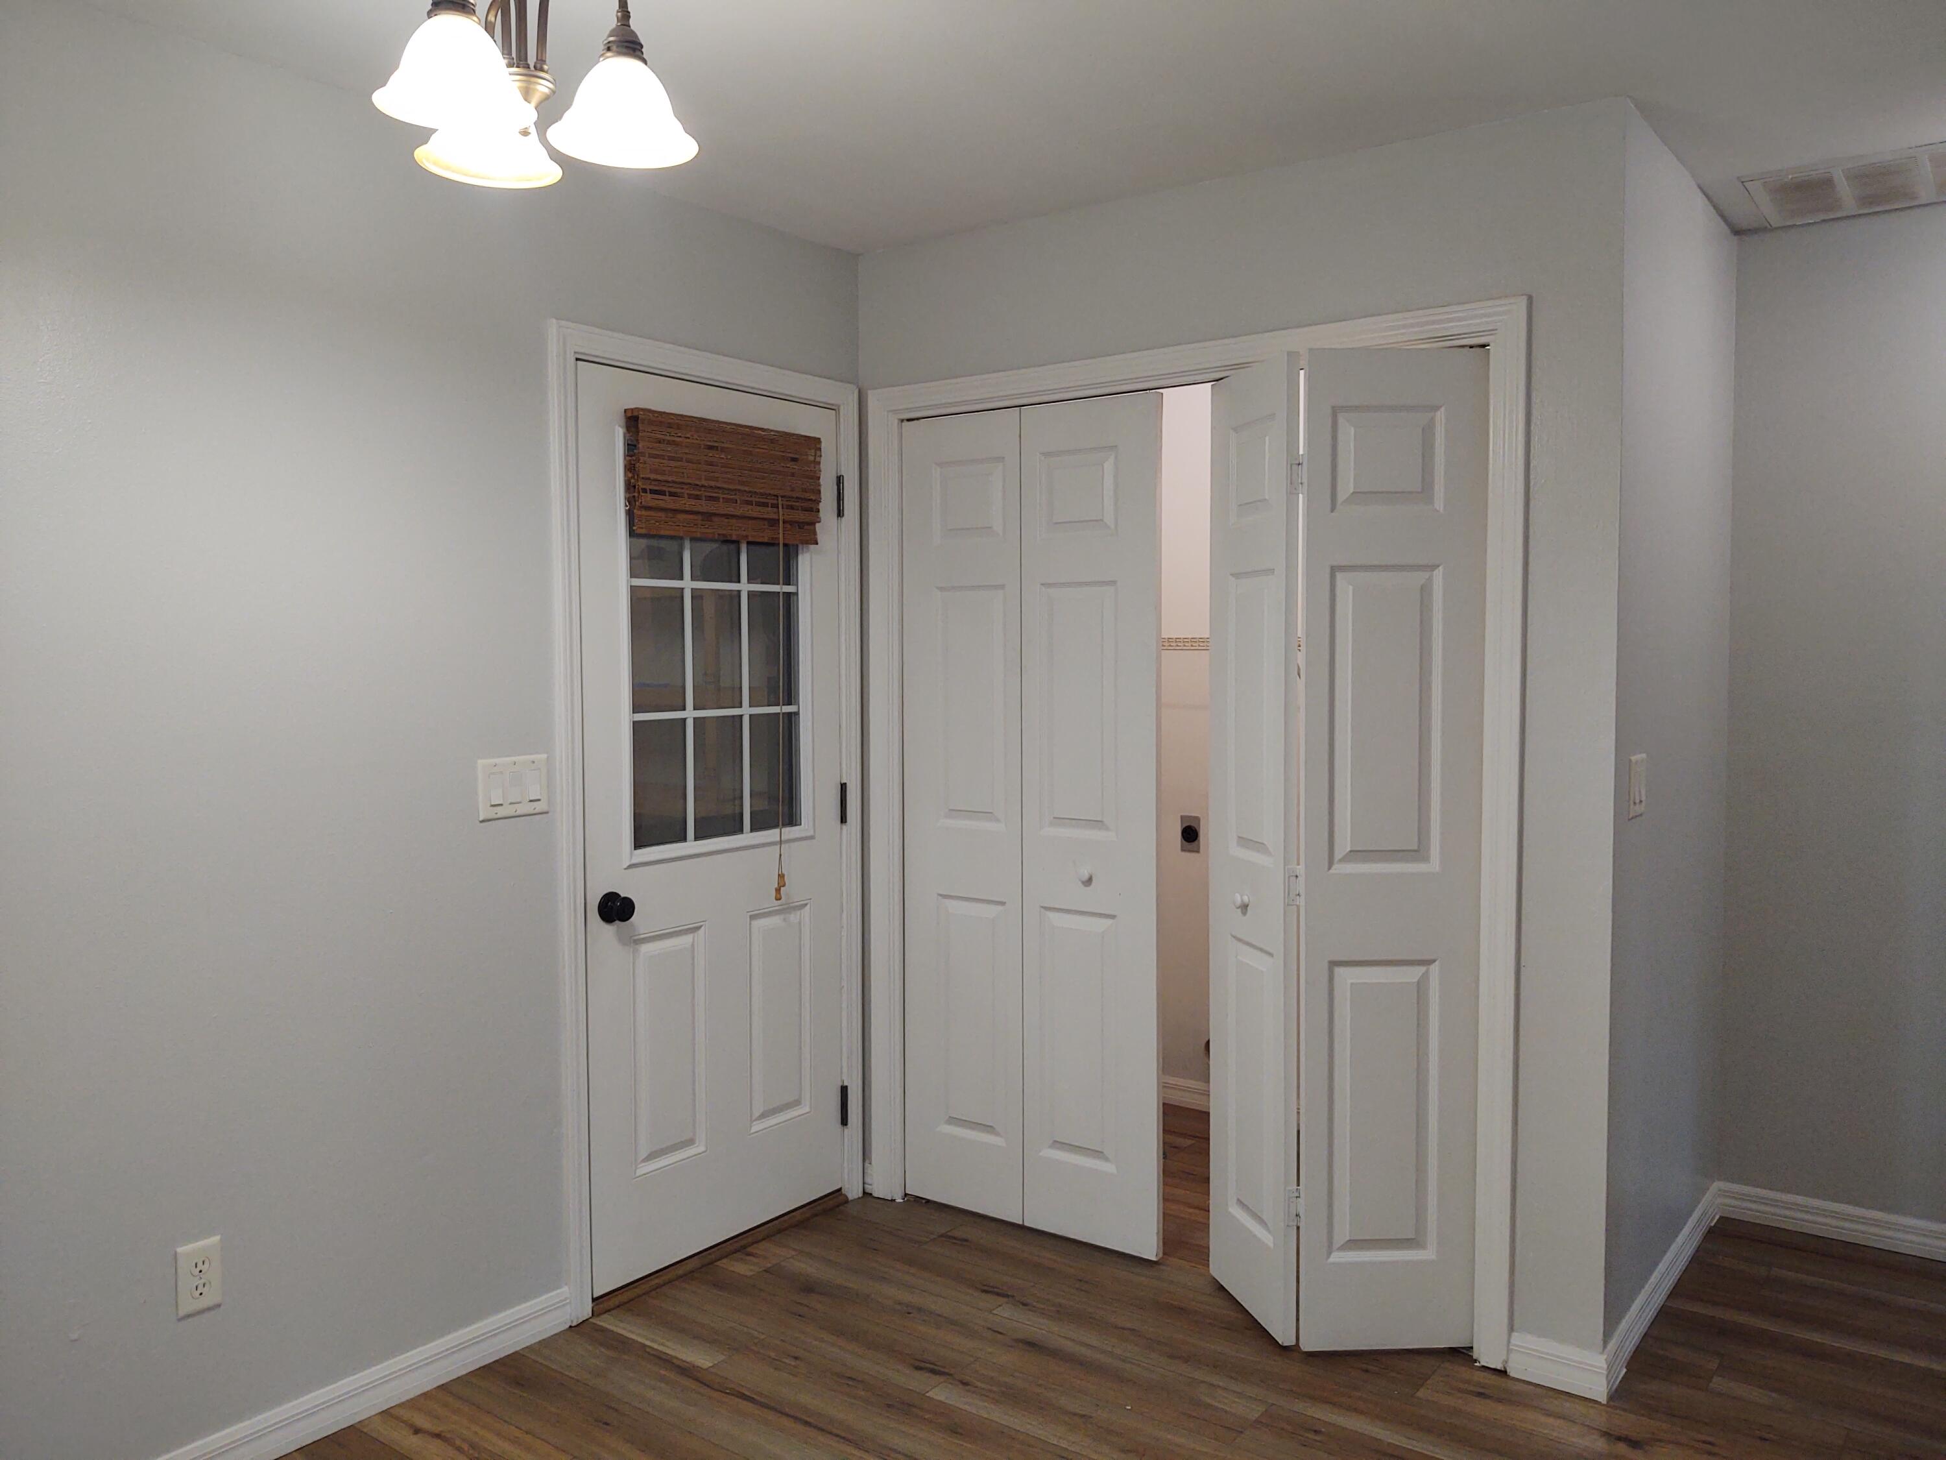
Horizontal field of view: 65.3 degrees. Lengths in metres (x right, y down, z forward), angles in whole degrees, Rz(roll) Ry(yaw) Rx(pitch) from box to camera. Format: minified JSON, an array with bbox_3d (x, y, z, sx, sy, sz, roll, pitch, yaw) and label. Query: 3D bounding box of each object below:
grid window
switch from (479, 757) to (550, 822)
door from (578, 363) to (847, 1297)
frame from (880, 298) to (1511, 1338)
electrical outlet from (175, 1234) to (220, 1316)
[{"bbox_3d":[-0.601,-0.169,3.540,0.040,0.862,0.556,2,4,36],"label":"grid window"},{"bbox_3d":[-0.924,0.116,3.063,0.012,0.118,0.166,2,4,36],"label":"switch"},{"bbox_3d":[-0.600,0.209,3.568,0.046,2.006,0.820,2,4,36],"label":"door"},{"bbox_3d":[0.433,0.195,3.483,1.643,2.101,0.122,2,4,36],"label":"frame"},{"bbox_3d":[-1.310,0.929,2.573,0.011,0.119,0.074,2,4,36],"label":"electrical outlet"}]

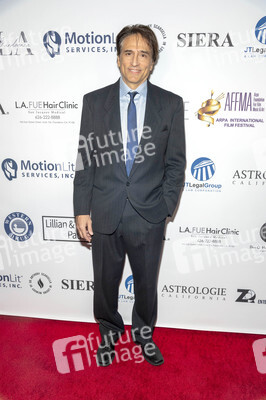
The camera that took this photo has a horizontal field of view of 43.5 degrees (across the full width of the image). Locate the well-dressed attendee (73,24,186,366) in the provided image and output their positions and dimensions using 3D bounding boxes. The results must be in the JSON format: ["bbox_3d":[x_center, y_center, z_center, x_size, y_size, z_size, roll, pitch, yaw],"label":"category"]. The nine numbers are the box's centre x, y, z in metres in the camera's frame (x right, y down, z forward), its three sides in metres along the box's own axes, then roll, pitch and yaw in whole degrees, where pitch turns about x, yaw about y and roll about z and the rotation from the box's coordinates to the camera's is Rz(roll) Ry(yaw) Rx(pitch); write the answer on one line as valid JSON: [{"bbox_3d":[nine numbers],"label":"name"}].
[{"bbox_3d":[-0.026,0.032,1.791,0.585,1.770,0.320,0,14,-2],"label":"well-dressed attendee"}]

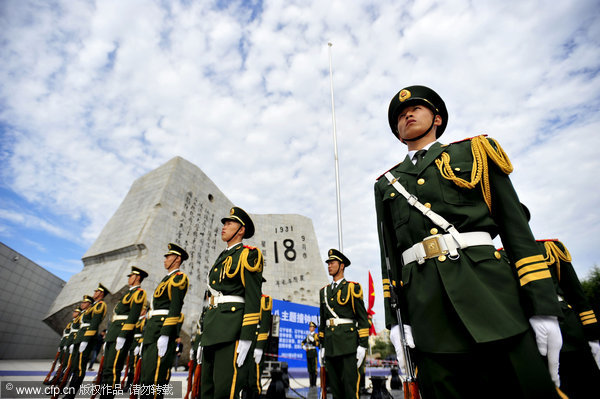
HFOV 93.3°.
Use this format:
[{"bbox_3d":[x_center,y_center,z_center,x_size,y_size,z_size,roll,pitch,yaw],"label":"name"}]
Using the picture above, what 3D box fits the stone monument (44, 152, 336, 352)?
[{"bbox_3d":[-6.645,6.711,28.919,27.000,17.800,10.500,17,-33,-24],"label":"stone monument"}]

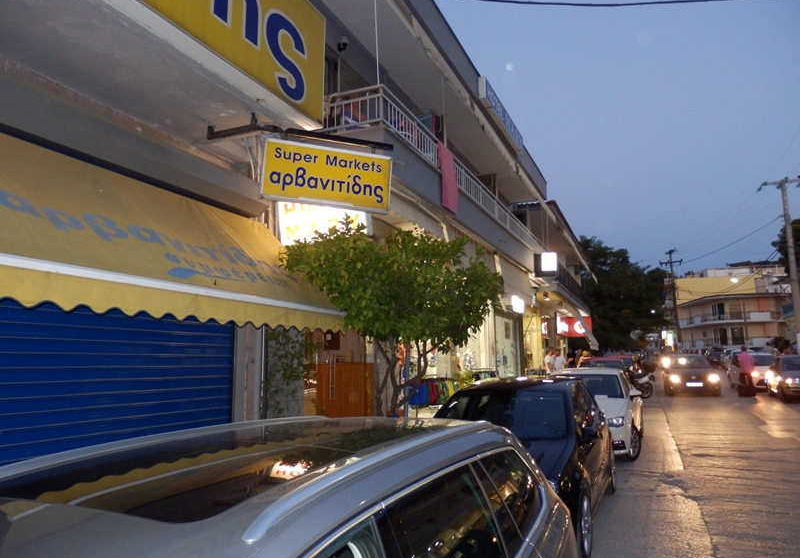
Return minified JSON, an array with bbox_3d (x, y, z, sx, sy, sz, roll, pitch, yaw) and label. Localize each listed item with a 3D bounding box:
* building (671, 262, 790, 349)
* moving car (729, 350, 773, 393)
[{"bbox_3d":[40.746,4.359,71.379,13.000,10.600,10.000,-3,-9,14],"label":"building"},{"bbox_3d":[14.950,3.833,24.255,1.740,1.490,4.000,-3,-9,18],"label":"moving car"}]

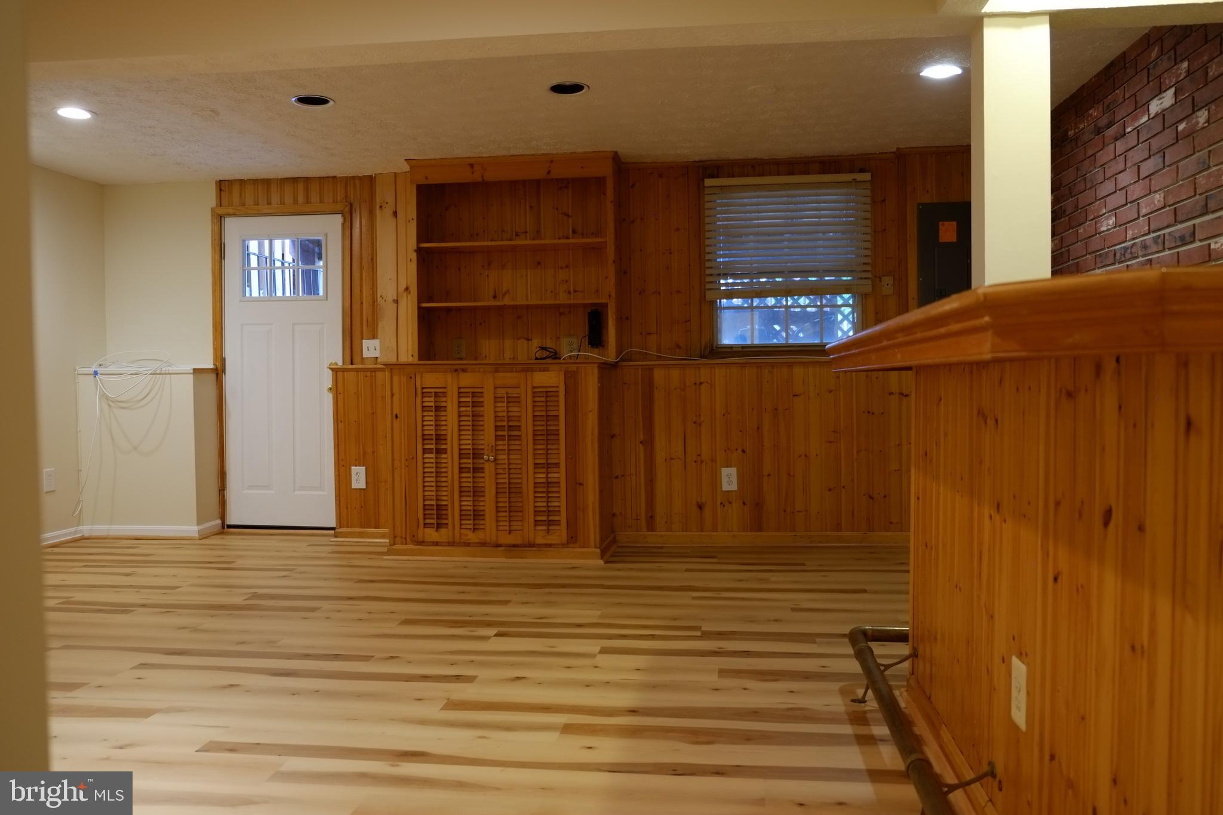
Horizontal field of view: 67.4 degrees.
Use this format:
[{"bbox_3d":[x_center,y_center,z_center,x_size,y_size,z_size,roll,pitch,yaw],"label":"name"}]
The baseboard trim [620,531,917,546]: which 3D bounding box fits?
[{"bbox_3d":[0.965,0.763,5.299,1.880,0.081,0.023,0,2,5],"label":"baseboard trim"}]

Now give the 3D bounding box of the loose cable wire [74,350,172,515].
[{"bbox_3d":[-3.006,0.165,5.674,0.635,1.019,0.240,0,2,7],"label":"loose cable wire"}]

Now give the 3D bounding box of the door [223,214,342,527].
[{"bbox_3d":[-2.130,-0.229,6.002,0.813,2.030,0.045,0,2,7],"label":"door"}]

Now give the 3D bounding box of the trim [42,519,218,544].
[{"bbox_3d":[-2.964,0.783,5.751,0.815,0.079,0.580,0,2,7],"label":"trim"}]

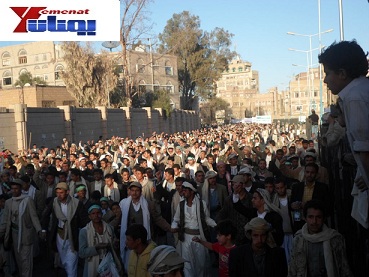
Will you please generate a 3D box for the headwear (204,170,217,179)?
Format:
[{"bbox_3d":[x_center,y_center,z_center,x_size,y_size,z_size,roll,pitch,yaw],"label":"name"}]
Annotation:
[{"bbox_3d":[0.438,0.611,9.700,0.200,0.130,0.220,-2,-2,-23],"label":"headwear"}]

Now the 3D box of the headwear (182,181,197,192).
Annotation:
[{"bbox_3d":[0.071,0.684,8.200,0.210,0.120,0.180,23,-14,-39],"label":"headwear"}]

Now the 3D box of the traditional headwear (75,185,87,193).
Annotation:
[{"bbox_3d":[-1.604,0.773,8.900,0.170,0.105,0.195,-1,-6,-14],"label":"traditional headwear"}]

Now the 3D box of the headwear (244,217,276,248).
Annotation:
[{"bbox_3d":[0.713,0.884,5.400,0.280,0.270,0.260,-1,2,-6],"label":"headwear"}]

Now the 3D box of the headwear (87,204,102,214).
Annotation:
[{"bbox_3d":[-1.122,0.888,7.200,0.180,0.105,0.200,-1,-6,-14],"label":"headwear"}]

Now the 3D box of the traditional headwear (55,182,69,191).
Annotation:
[{"bbox_3d":[-1.727,0.675,8.100,0.180,0.110,0.235,1,3,30],"label":"traditional headwear"}]

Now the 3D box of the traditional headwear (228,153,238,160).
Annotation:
[{"bbox_3d":[1.157,0.431,13.600,0.205,0.145,0.225,-1,-3,-18],"label":"traditional headwear"}]

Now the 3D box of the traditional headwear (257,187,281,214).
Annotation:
[{"bbox_3d":[1.050,0.788,7.200,0.290,0.280,0.220,4,0,-28],"label":"traditional headwear"}]

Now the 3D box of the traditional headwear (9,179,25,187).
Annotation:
[{"bbox_3d":[-2.480,0.650,8.500,0.210,0.105,0.240,0,2,14],"label":"traditional headwear"}]

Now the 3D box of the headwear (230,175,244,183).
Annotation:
[{"bbox_3d":[0.828,0.629,9.000,0.185,0.115,0.240,1,3,37],"label":"headwear"}]

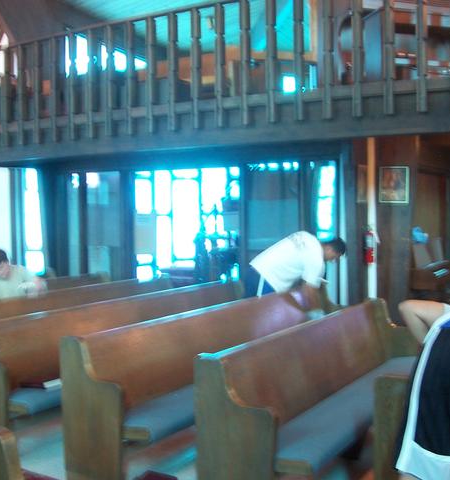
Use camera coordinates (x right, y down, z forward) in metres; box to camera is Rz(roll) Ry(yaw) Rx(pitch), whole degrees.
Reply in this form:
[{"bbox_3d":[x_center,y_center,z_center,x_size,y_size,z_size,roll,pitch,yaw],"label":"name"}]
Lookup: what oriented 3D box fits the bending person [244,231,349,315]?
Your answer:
[{"bbox_3d":[0.655,0.638,6.180,0.900,1.380,0.500,0,3,17],"label":"bending person"}]

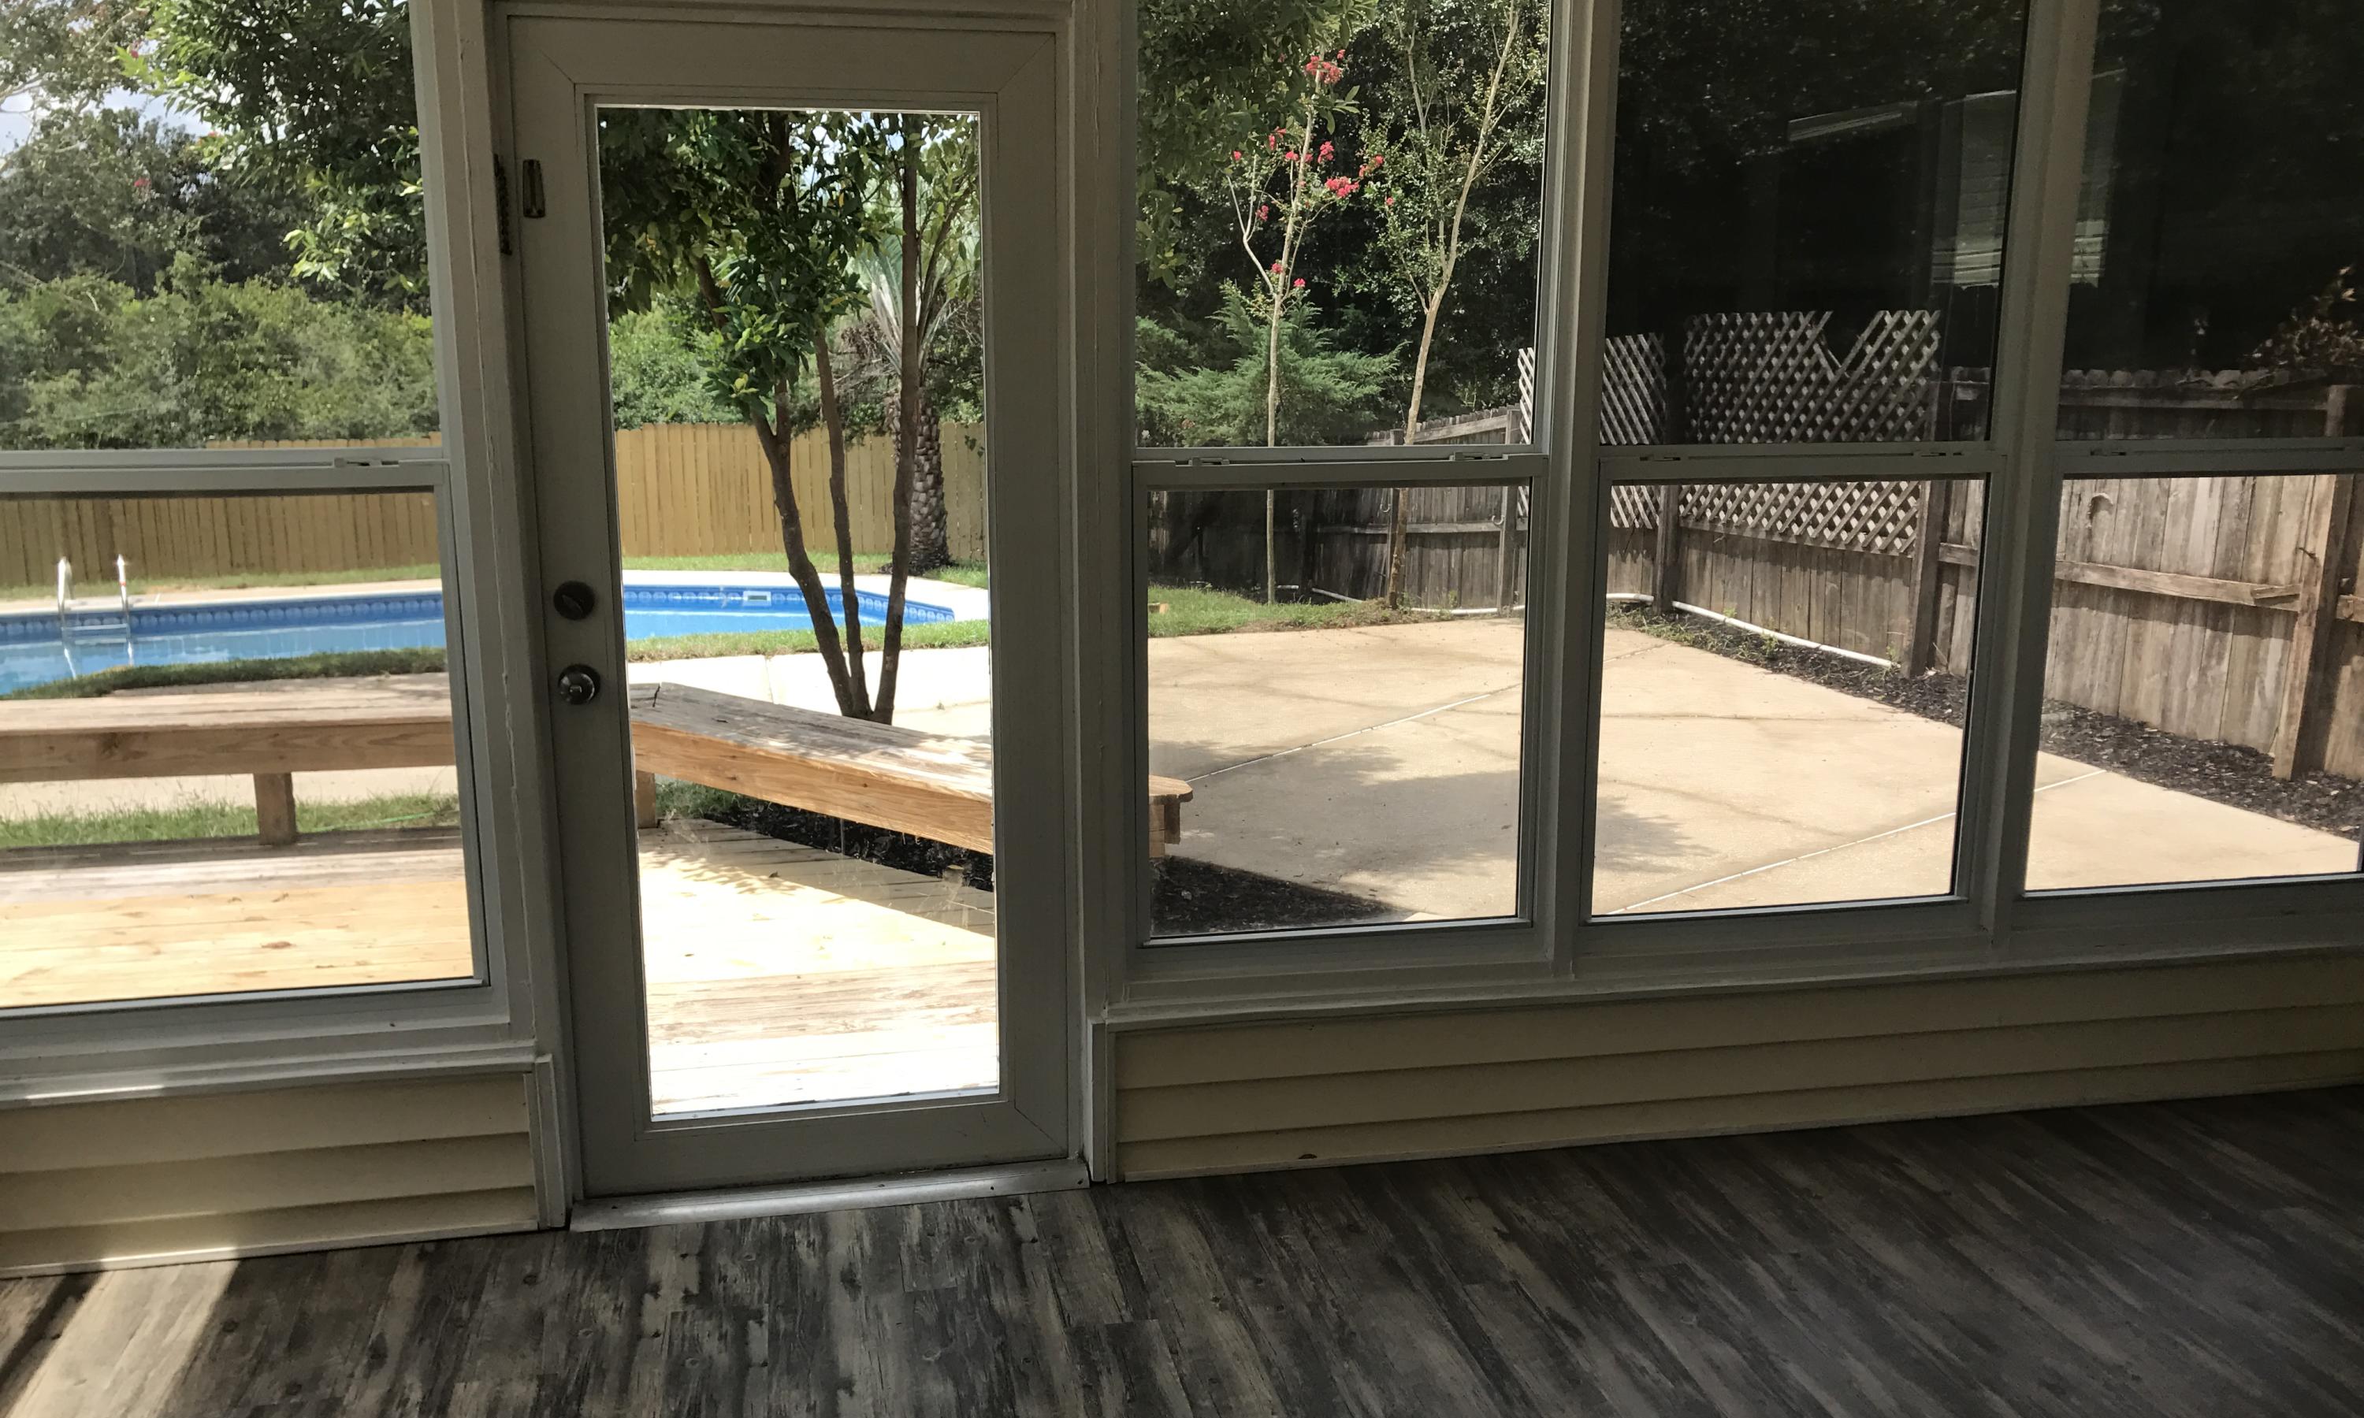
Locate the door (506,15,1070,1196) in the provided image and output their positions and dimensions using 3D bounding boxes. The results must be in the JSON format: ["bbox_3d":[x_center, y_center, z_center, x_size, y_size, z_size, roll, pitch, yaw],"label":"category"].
[{"bbox_3d":[-0.648,-0.129,3.354,0.910,2.040,0.090,-2,12,-10],"label":"door"}]

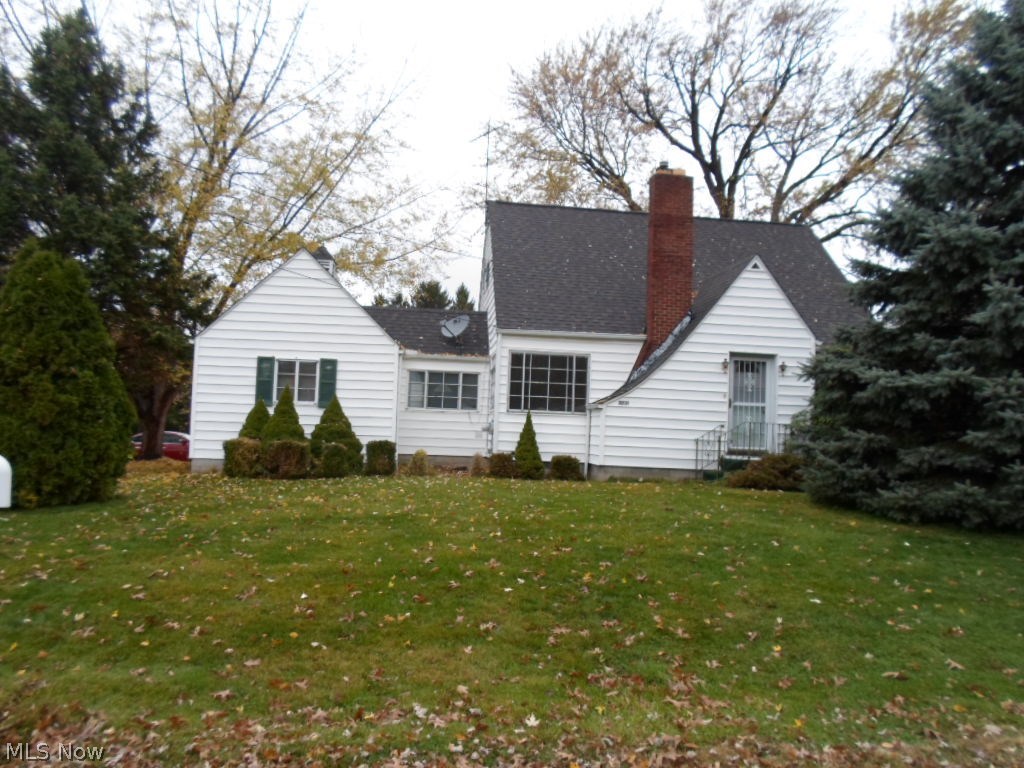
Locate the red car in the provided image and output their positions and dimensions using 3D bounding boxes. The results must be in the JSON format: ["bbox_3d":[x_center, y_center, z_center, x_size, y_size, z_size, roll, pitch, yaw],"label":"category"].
[{"bbox_3d":[-13.655,2.592,28.960,4.700,1.470,1.830,2,-3,-5],"label":"red car"}]

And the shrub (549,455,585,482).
[{"bbox_3d":[1.160,1.761,15.615,0.700,0.550,0.680,2,-3,-5],"label":"shrub"}]

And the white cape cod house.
[{"bbox_3d":[0.594,-1.330,19.582,15.700,7.350,9.100,2,-3,-5],"label":"white cape cod house"}]

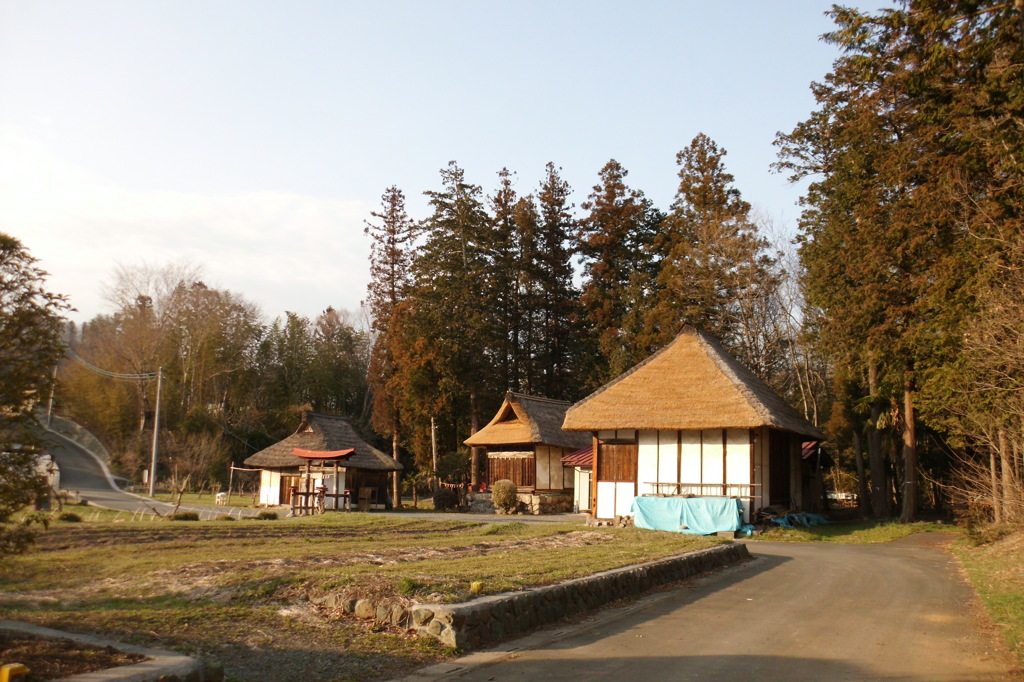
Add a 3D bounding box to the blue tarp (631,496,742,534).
[{"bbox_3d":[6.044,5.992,27.361,3.450,1.200,0.900,-4,-10,25],"label":"blue tarp"}]

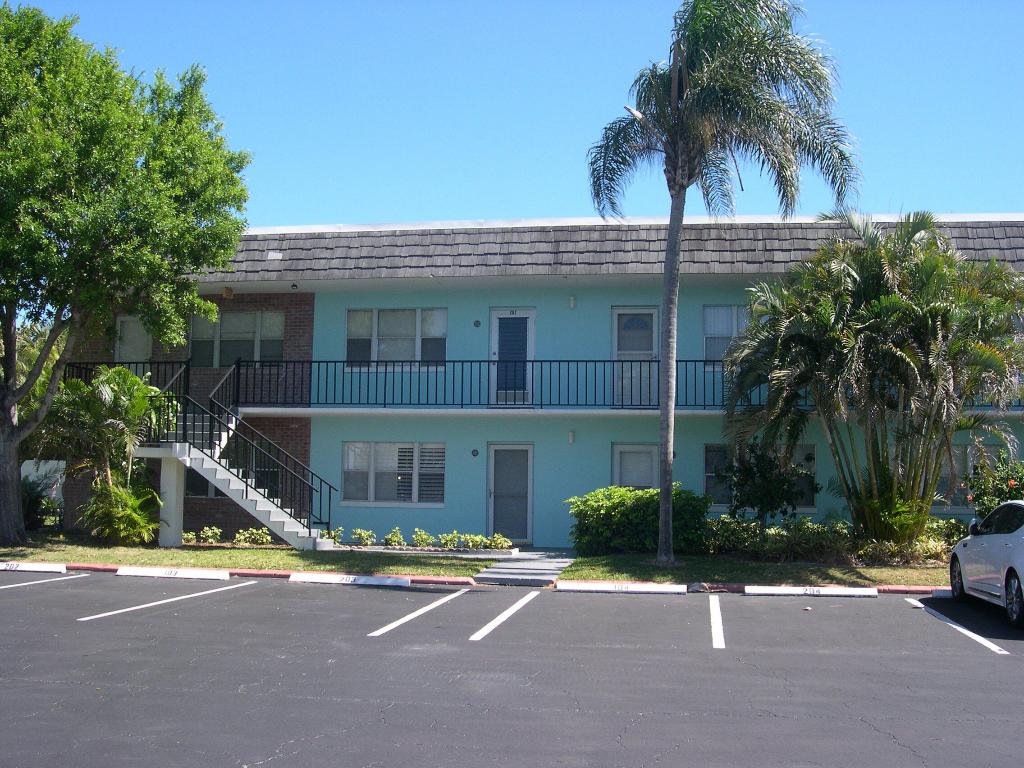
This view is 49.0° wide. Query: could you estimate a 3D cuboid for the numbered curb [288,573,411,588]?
[{"bbox_3d":[-2.384,2.859,16.376,1.840,0.125,0.170,0,-5,9],"label":"numbered curb"}]

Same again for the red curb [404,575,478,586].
[{"bbox_3d":[-1.037,2.914,16.724,1.054,0.120,0.200,0,-5,9],"label":"red curb"}]

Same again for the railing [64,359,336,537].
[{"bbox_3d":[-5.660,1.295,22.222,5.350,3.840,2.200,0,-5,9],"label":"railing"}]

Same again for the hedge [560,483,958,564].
[{"bbox_3d":[4.687,2.587,21.033,7.414,1.342,2.100,0,-5,9],"label":"hedge"}]

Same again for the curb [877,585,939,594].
[{"bbox_3d":[5.529,2.872,15.690,0.900,0.120,0.200,0,-5,9],"label":"curb"}]

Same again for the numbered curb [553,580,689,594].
[{"bbox_3d":[1.512,2.861,15.742,1.860,0.125,0.170,0,-5,9],"label":"numbered curb"}]

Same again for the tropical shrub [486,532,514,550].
[{"bbox_3d":[-0.233,3.098,22.239,0.533,0.321,0.480,0,-5,9],"label":"tropical shrub"}]

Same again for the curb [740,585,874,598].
[{"bbox_3d":[4.085,2.839,15.336,1.840,0.125,0.170,0,-5,9],"label":"curb"}]

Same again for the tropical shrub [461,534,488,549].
[{"bbox_3d":[-0.740,3.115,22.320,0.557,0.253,0.450,0,-5,9],"label":"tropical shrub"}]

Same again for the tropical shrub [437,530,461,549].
[{"bbox_3d":[-1.241,3.087,22.404,0.439,0.335,0.420,0,-5,9],"label":"tropical shrub"}]

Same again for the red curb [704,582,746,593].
[{"bbox_3d":[3.050,2.901,16.066,0.571,0.120,0.200,0,-5,9],"label":"red curb"}]

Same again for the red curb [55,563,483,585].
[{"bbox_3d":[-3.865,2.900,17.197,6.817,0.120,0.200,0,-5,9],"label":"red curb"}]

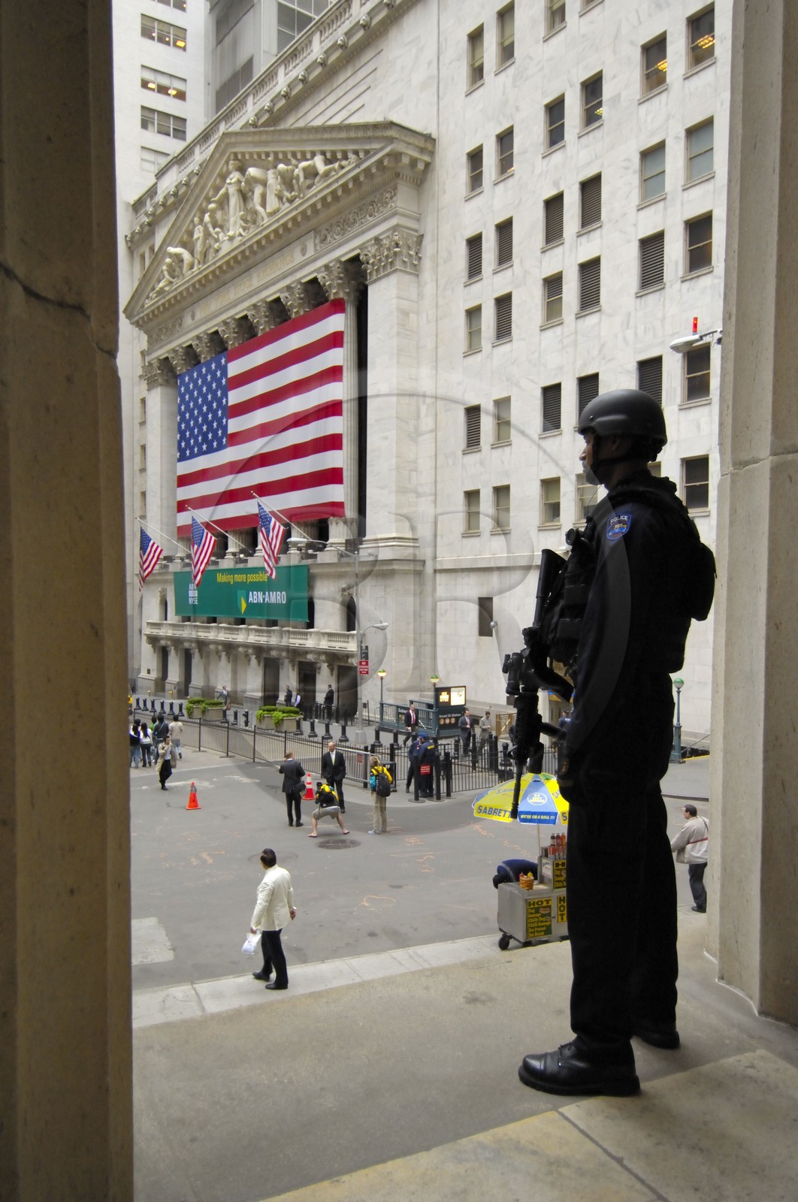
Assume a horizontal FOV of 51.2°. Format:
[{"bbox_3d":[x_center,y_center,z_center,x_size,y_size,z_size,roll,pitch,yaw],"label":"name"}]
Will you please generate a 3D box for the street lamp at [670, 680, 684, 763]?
[{"bbox_3d":[9.440,4.034,28.200,0.450,2.900,0.450,0,0,-39],"label":"street lamp"}]

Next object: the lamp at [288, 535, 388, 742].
[{"bbox_3d":[-2.330,1.650,33.600,4.700,8.500,0.450,0,0,-38],"label":"lamp"}]

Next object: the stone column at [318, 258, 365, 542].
[{"bbox_3d":[-3.260,-11.300,47.200,2.050,16.200,2.050,0,0,-38],"label":"stone column"}]

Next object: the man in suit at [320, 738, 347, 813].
[{"bbox_3d":[-1.660,4.480,21.200,0.600,1.830,0.380,0,0,9],"label":"man in suit"}]

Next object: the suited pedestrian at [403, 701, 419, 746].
[{"bbox_3d":[0.510,5.040,33.300,0.550,1.760,0.650,0,0,-34],"label":"suited pedestrian"}]

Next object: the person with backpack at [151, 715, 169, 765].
[{"bbox_3d":[-8.566,4.984,30.000,0.560,1.790,0.420,0,0,-20],"label":"person with backpack"}]

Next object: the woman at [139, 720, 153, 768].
[{"bbox_3d":[-9.060,5.153,29.900,0.480,1.600,0.380,0,0,-20],"label":"woman"}]

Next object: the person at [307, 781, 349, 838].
[{"bbox_3d":[-1.635,4.780,19.100,0.930,1.250,0.680,0,0,-21],"label":"person"}]

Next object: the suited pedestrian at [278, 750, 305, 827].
[{"bbox_3d":[-2.580,4.520,19.900,0.620,1.790,0.480,0,0,-7],"label":"suited pedestrian"}]

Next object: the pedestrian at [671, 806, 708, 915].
[{"bbox_3d":[4.649,4.097,13.250,0.520,1.720,0.520,0,0,34],"label":"pedestrian"}]

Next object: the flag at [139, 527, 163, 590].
[{"bbox_3d":[-17.039,-2.969,57.300,1.700,4.250,0.500,0,0,-39],"label":"flag"}]

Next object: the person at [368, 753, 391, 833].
[{"bbox_3d":[-0.429,4.316,18.600,0.500,1.760,0.500,0,0,-31],"label":"person"}]

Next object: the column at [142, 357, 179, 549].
[{"bbox_3d":[-18.535,-11.246,65.900,2.300,15.500,2.800,0,0,-39],"label":"column"}]

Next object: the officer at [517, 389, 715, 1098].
[{"bbox_3d":[0.600,0.345,2.300,0.580,1.870,0.600,1,0,13],"label":"officer"}]

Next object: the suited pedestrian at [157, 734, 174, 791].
[{"bbox_3d":[-7.194,5.008,25.700,0.560,1.670,0.480,0,0,-25],"label":"suited pedestrian"}]

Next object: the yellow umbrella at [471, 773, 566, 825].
[{"bbox_3d":[2.100,2.870,12.500,2.000,0.600,2.000,0,0,-18],"label":"yellow umbrella"}]

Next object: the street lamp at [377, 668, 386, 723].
[{"bbox_3d":[-0.820,4.550,39.200,0.420,2.750,0.420,0,0,0],"label":"street lamp"}]

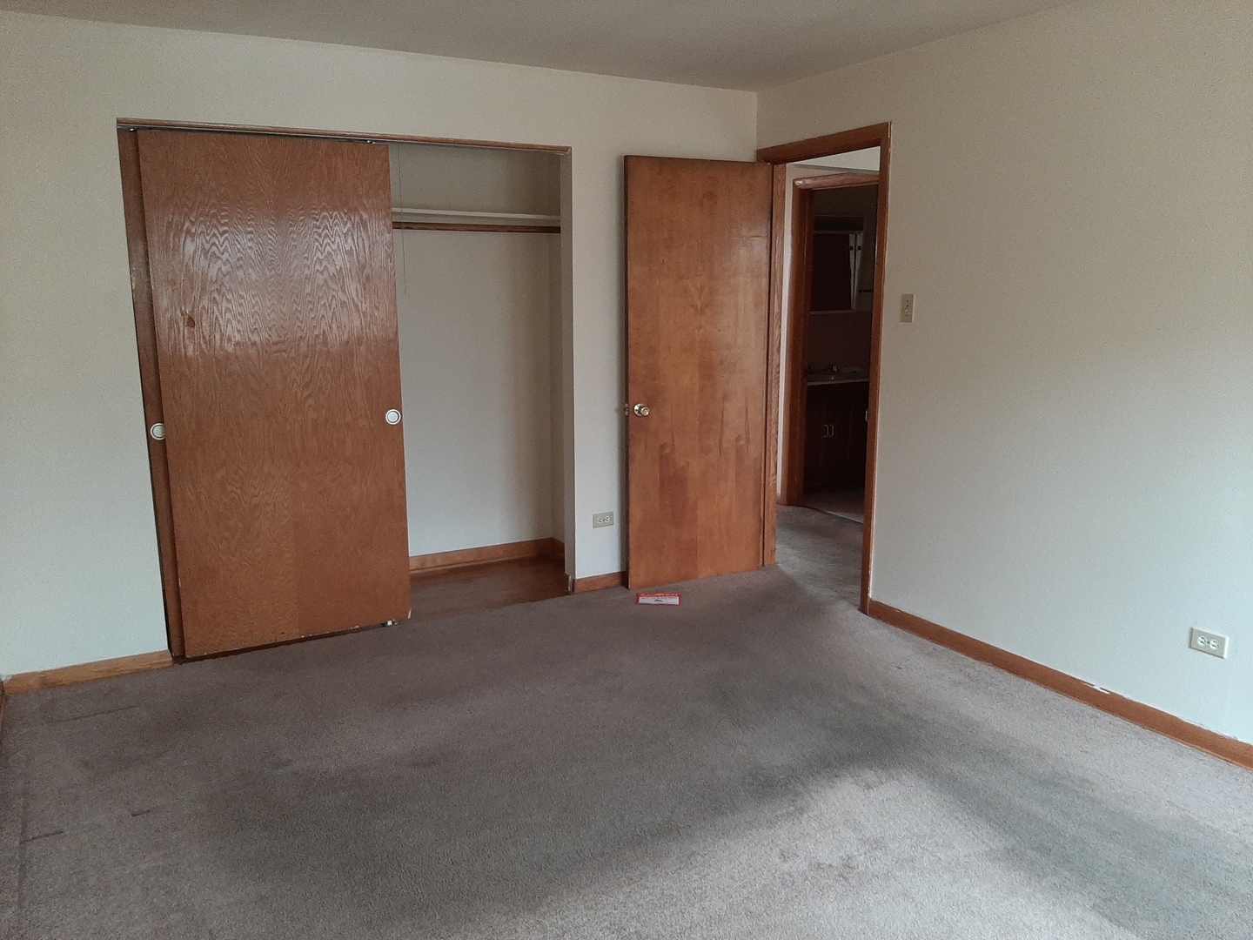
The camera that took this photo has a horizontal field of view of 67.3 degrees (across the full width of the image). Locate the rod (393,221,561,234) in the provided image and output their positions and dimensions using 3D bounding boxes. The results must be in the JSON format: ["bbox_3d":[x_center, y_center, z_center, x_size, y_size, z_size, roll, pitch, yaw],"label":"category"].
[{"bbox_3d":[-1.253,-1.102,4.245,2.250,0.034,0.034,-7,13,-29],"label":"rod"}]

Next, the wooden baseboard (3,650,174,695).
[{"bbox_3d":[-2.056,0.774,3.611,0.563,0.076,0.018,-7,13,-29],"label":"wooden baseboard"}]

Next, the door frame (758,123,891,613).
[{"bbox_3d":[0.938,-0.470,4.510,0.165,2.130,0.904,-7,13,-29],"label":"door frame"}]

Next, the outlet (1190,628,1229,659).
[{"bbox_3d":[1.834,0.545,2.964,0.010,0.070,0.114,-7,13,-29],"label":"outlet"}]

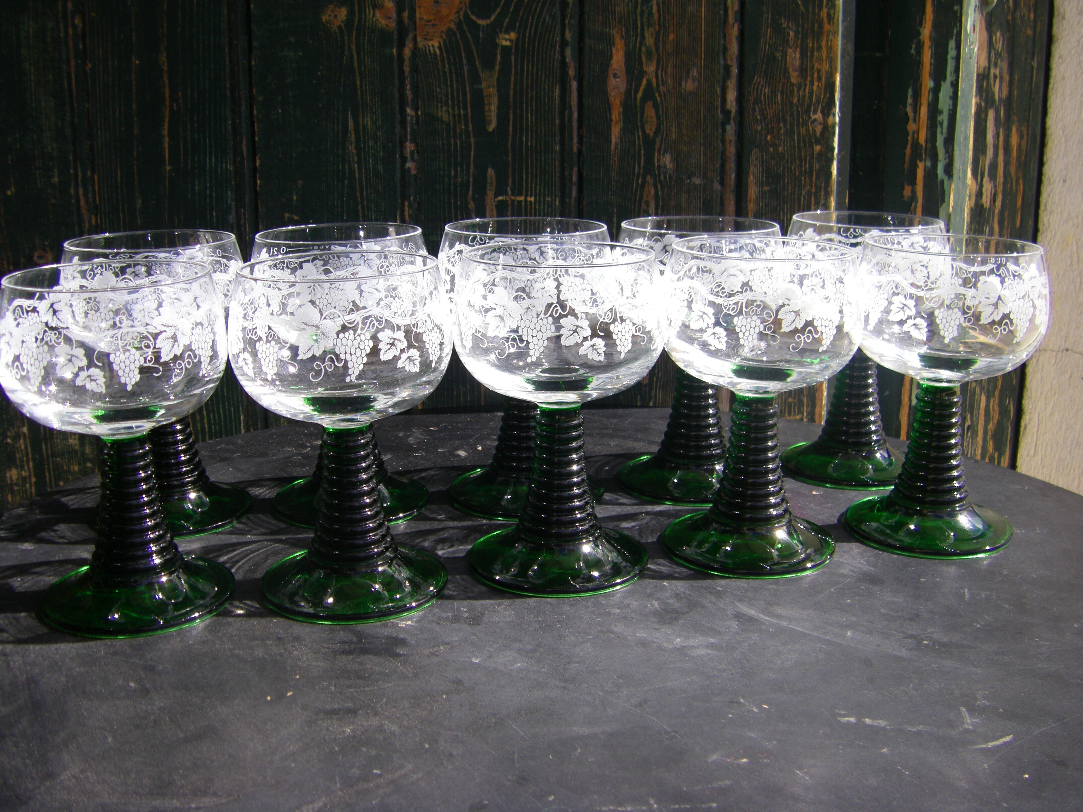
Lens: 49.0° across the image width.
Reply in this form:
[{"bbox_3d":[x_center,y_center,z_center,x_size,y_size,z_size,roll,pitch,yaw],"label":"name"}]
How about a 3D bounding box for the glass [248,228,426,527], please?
[{"bbox_3d":[-0.093,-0.017,0.570,0.085,0.132,0.085,0,15,0],"label":"glass"}]

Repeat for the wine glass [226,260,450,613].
[{"bbox_3d":[-0.077,0.010,0.472,0.085,0.132,0.085,0,15,0],"label":"wine glass"}]

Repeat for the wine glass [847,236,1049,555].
[{"bbox_3d":[0.177,-0.007,0.531,0.085,0.132,0.085,0,15,0],"label":"wine glass"}]

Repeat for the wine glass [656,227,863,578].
[{"bbox_3d":[0.092,-0.002,0.513,0.085,0.132,0.085,0,15,0],"label":"wine glass"}]

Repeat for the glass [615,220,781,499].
[{"bbox_3d":[0.077,-0.025,0.596,0.085,0.132,0.085,0,15,0],"label":"glass"}]

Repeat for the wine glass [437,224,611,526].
[{"bbox_3d":[-0.007,-0.019,0.578,0.085,0.132,0.085,0,15,0],"label":"wine glass"}]

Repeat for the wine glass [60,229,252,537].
[{"bbox_3d":[-0.177,-0.013,0.558,0.085,0.132,0.085,0,15,0],"label":"wine glass"}]

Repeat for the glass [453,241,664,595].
[{"bbox_3d":[0.007,0.003,0.495,0.085,0.132,0.085,0,15,0],"label":"glass"}]

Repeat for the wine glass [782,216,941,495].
[{"bbox_3d":[0.166,-0.031,0.618,0.085,0.132,0.085,0,15,0],"label":"wine glass"}]

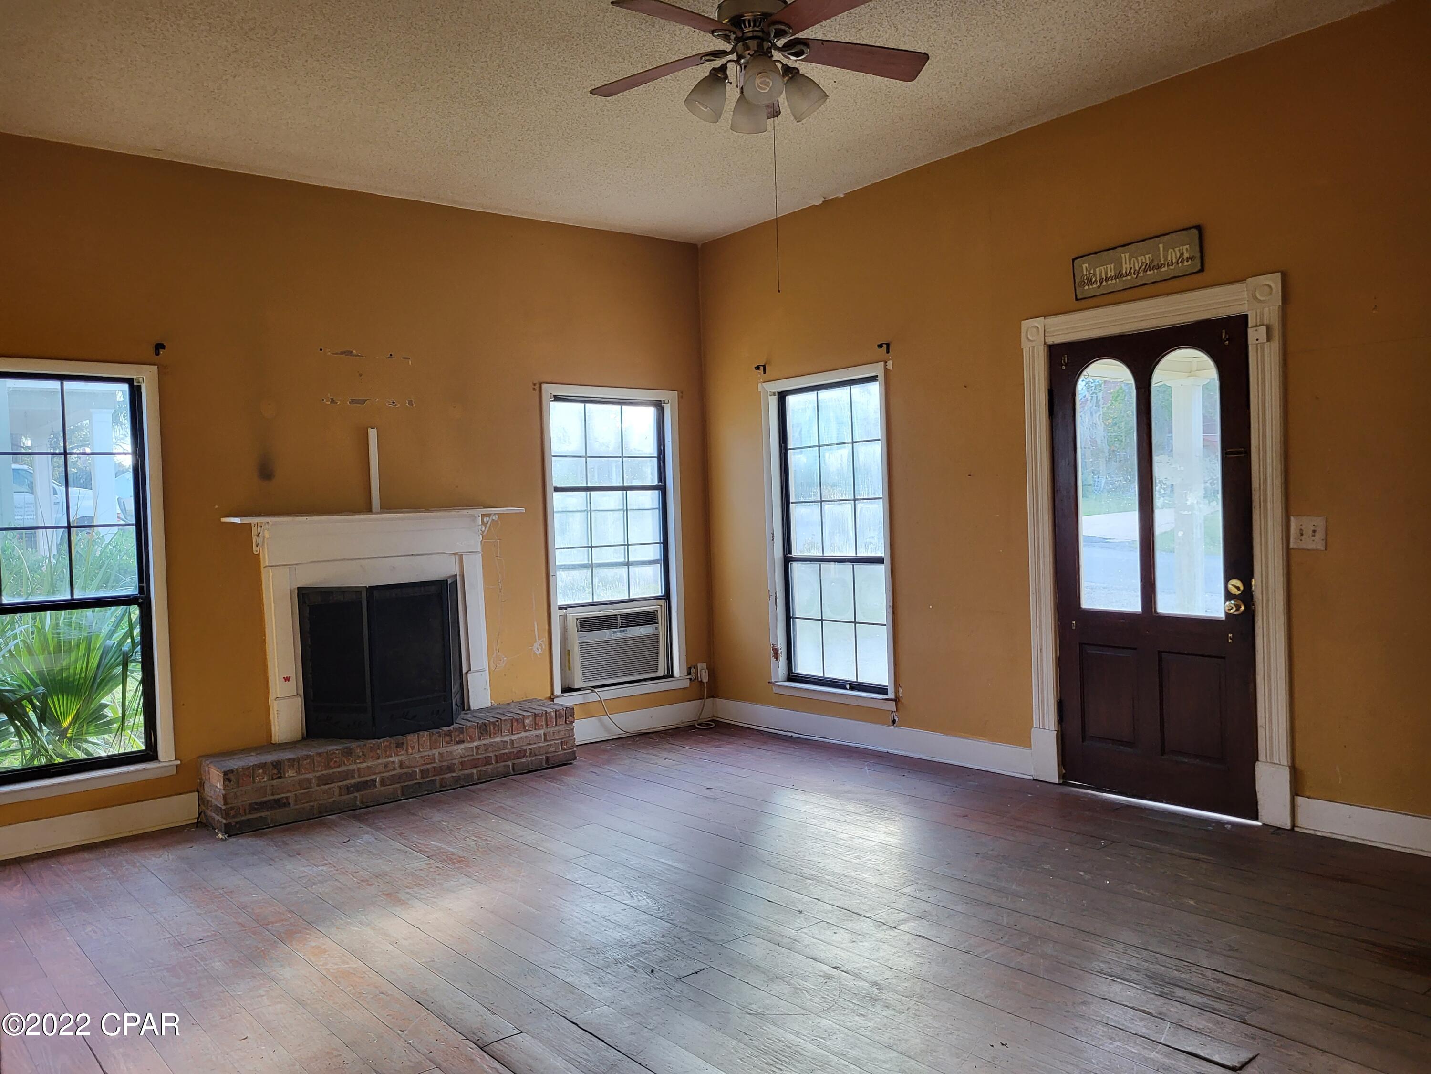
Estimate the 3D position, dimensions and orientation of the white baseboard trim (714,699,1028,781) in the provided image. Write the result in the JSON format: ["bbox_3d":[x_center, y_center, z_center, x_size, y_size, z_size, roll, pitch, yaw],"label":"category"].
[{"bbox_3d":[0.756,1.112,6.107,0.025,0.153,2.400,-3,1,-39],"label":"white baseboard trim"}]

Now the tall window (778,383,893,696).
[{"bbox_3d":[0.681,-0.001,6.234,0.100,1.770,0.890,-3,1,-39],"label":"tall window"}]

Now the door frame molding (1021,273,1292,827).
[{"bbox_3d":[1.885,0.062,4.703,0.100,2.190,1.195,-3,1,-39],"label":"door frame molding"}]

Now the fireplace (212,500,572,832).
[{"bbox_3d":[-1.616,0.583,5.462,1.830,1.420,0.420,-3,1,-39],"label":"fireplace"}]

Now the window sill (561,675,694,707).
[{"bbox_3d":[-0.566,0.943,6.601,1.020,0.085,0.110,-3,1,-39],"label":"window sill"}]

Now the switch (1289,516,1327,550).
[{"bbox_3d":[2.298,-0.014,4.171,0.012,0.124,0.127,-3,1,-39],"label":"switch"}]

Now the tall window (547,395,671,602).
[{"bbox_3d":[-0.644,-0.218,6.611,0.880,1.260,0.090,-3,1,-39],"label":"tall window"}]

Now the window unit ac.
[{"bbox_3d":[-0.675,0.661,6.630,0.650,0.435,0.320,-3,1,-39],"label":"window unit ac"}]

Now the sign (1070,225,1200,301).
[{"bbox_3d":[1.821,-1.184,4.677,0.018,0.190,0.595,-3,1,-39],"label":"sign"}]

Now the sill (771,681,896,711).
[{"bbox_3d":[0.681,0.908,6.218,0.110,0.085,1.020,-3,1,-39],"label":"sill"}]

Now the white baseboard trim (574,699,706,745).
[{"bbox_3d":[-0.469,1.149,6.654,1.200,0.153,0.025,-3,1,-39],"label":"white baseboard trim"}]

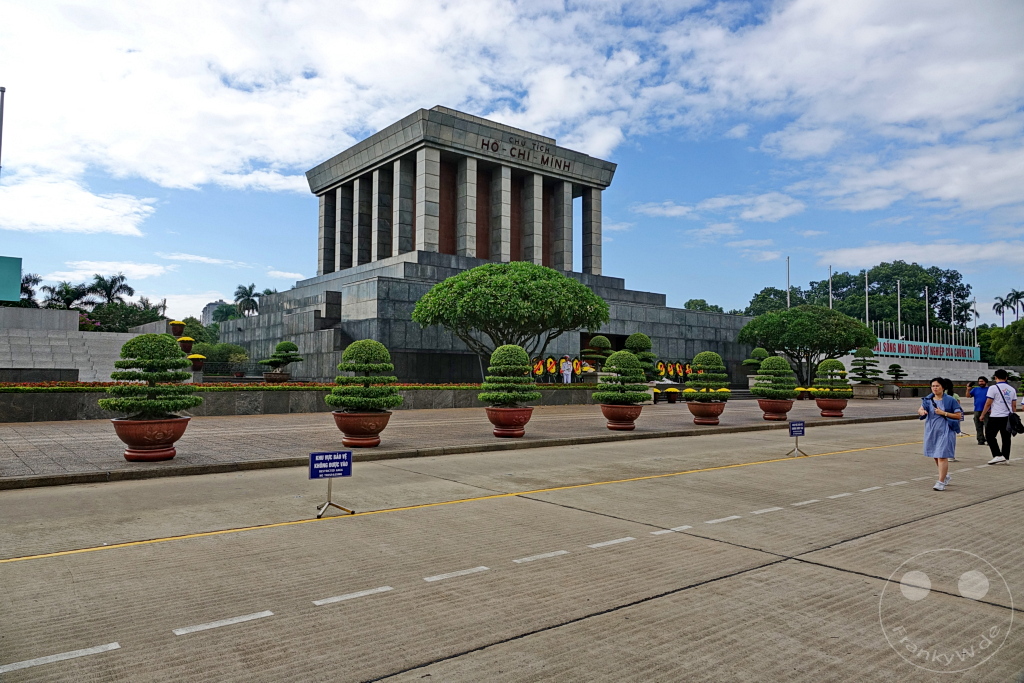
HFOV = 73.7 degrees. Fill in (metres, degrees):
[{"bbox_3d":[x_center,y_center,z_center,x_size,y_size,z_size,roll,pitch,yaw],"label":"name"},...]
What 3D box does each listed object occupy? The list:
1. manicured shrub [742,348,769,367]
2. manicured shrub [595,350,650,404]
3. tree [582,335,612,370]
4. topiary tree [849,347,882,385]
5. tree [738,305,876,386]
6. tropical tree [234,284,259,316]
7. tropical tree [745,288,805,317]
[{"bbox_3d":[18.633,1.471,51.500,2.300,2.000,2.200,-1,-3,20],"label":"manicured shrub"},{"bbox_3d":[2.959,0.959,18.450,1.540,1.430,1.540,1,-3,0],"label":"manicured shrub"},{"bbox_3d":[5.039,0.674,40.000,1.900,2.150,1.900,1,-3,0],"label":"tree"},{"bbox_3d":[26.186,1.812,50.500,2.250,2.750,2.250,-1,-3,27],"label":"topiary tree"},{"bbox_3d":[23.373,0.356,54.000,10.800,6.600,10.400,3,-4,-39],"label":"tree"},{"bbox_3d":[-42.778,-1.463,109.625,4.200,15.460,4.200,3,-4,-39],"label":"tropical tree"},{"bbox_3d":[42.779,-0.967,110.000,12.000,16.000,11.000,-1,-3,21],"label":"tropical tree"}]

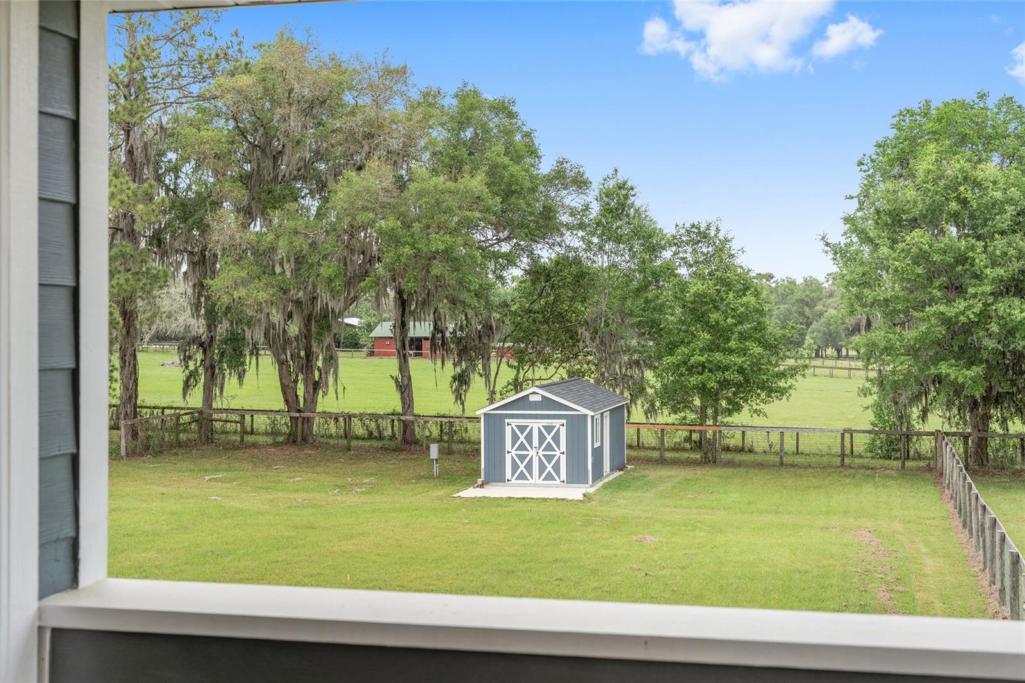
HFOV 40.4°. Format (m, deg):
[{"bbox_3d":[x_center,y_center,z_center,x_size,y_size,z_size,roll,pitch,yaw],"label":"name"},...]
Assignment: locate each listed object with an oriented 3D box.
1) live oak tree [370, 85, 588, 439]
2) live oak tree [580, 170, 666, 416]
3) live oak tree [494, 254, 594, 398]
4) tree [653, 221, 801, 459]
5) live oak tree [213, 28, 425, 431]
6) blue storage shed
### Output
[{"bbox_3d":[-1.471,-3.430,61.000,9.300,15.542,8.800,-1,1,0],"label":"live oak tree"},{"bbox_3d":[4.631,-1.276,57.000,3.700,11.448,3.800,-1,1,0],"label":"live oak tree"},{"bbox_3d":[1.293,0.458,57.000,4.100,8.047,4.100,-1,1,0],"label":"live oak tree"},{"bbox_3d":[8.310,0.000,54.000,5.700,9.296,5.500,-1,1,0],"label":"tree"},{"bbox_3d":[-8.563,-4.479,60.500,9.300,17.776,9.000,-1,1,0],"label":"live oak tree"},{"bbox_3d":[1.611,3.050,48.980,3.929,3.311,7.410,0,1,14],"label":"blue storage shed"}]

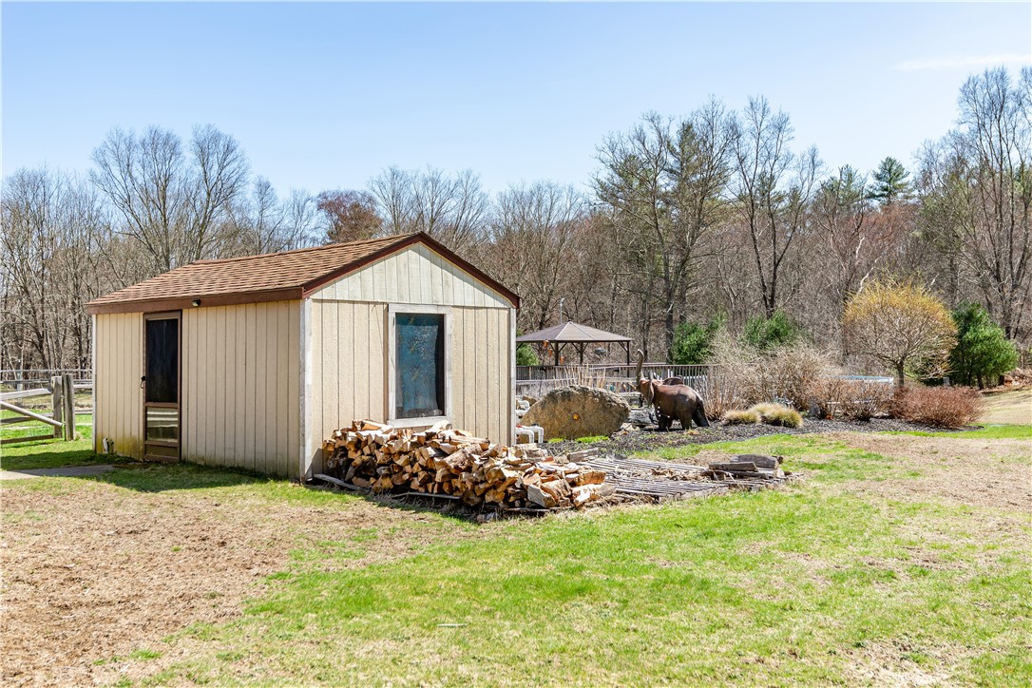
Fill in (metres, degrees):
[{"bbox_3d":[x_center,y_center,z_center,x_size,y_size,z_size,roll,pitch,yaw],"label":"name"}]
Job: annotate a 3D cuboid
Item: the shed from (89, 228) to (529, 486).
[{"bbox_3d":[-2.963,0.104,13.345,5.166,2.759,3.303,-1,-1,43],"label":"shed"}]

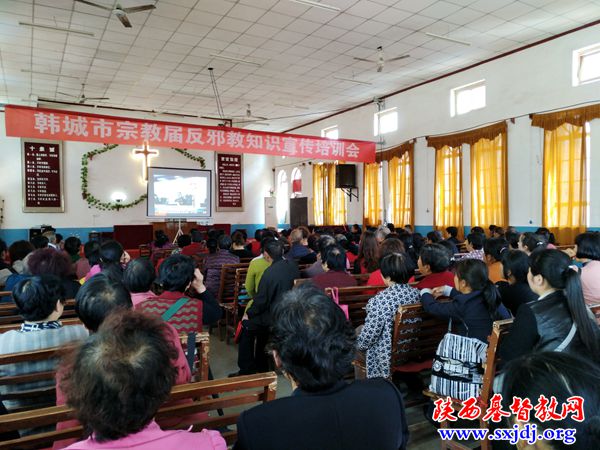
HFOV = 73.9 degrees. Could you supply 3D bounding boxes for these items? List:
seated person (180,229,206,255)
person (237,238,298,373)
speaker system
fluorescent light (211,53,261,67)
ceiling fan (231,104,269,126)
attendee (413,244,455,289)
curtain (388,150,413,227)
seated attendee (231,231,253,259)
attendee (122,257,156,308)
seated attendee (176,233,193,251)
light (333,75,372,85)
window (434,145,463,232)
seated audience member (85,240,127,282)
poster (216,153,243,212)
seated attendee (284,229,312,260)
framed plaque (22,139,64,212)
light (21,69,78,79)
[{"bbox_3d":[-1.703,0.706,6.358,0.460,1.270,0.720,-1,1,-30],"label":"seated person"},{"bbox_3d":[-0.305,0.744,3.834,0.530,1.290,0.540,-1,1,-28],"label":"person"},{"bbox_3d":[1.309,-1.375,11.300,0.460,0.660,0.420,-1,1,-12],"label":"speaker system"},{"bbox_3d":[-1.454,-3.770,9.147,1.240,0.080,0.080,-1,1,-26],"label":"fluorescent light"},{"bbox_3d":[-1.690,-3.775,13.280,1.360,0.460,1.360,-1,1,-32],"label":"ceiling fan"},{"bbox_3d":[0.931,0.763,3.065,0.500,1.260,0.720,-1,1,-32],"label":"attendee"},{"bbox_3d":[2.965,-0.913,12.028,0.150,2.930,0.920,-1,1,-32],"label":"curtain"},{"bbox_3d":[-0.913,0.707,5.758,0.460,1.270,0.720,-1,1,-30],"label":"seated attendee"},{"bbox_3d":[-1.085,0.802,2.657,0.460,1.190,0.720,-1,1,-30],"label":"attendee"},{"bbox_3d":[-1.606,0.741,5.458,0.460,1.230,0.720,-1,1,-30],"label":"seated attendee"},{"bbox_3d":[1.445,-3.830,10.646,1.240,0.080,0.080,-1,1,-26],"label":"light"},{"bbox_3d":[3.320,-0.836,8.914,0.150,1.990,0.720,-1,1,-34],"label":"window"},{"bbox_3d":[-1.798,0.781,3.807,0.500,1.250,0.720,-1,1,-22],"label":"seated audience member"},{"bbox_3d":[-2.719,-1.710,15.533,1.100,2.360,0.070,-1,1,-32],"label":"poster"},{"bbox_3d":[-0.054,0.700,5.281,0.520,1.310,0.720,-1,1,-14],"label":"seated attendee"},{"bbox_3d":[-8.018,-1.541,12.440,1.090,2.300,0.070,-1,1,-26],"label":"framed plaque"},{"bbox_3d":[-6.155,-3.711,9.871,1.230,0.070,0.070,-1,1,-32],"label":"light"}]

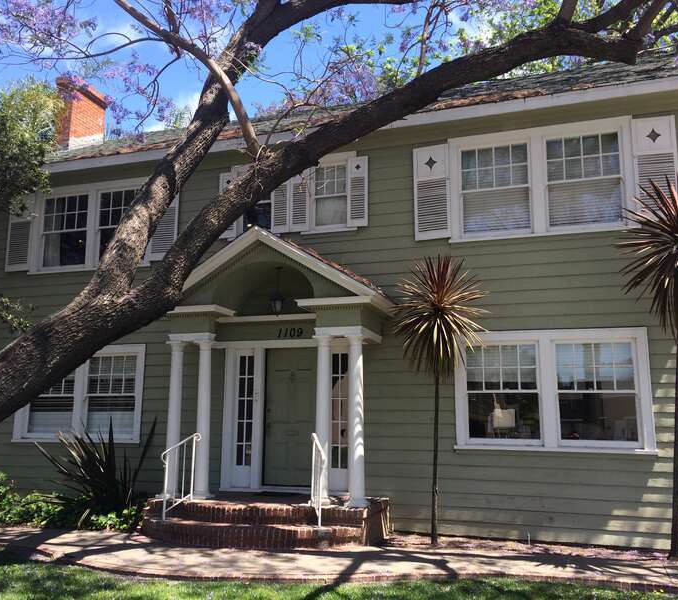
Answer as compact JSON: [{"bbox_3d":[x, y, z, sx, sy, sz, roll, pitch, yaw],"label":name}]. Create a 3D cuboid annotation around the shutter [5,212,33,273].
[{"bbox_3d":[-5.926,-1.242,12.472,0.523,1.446,0.050,-3,-10,19],"label":"shutter"}]

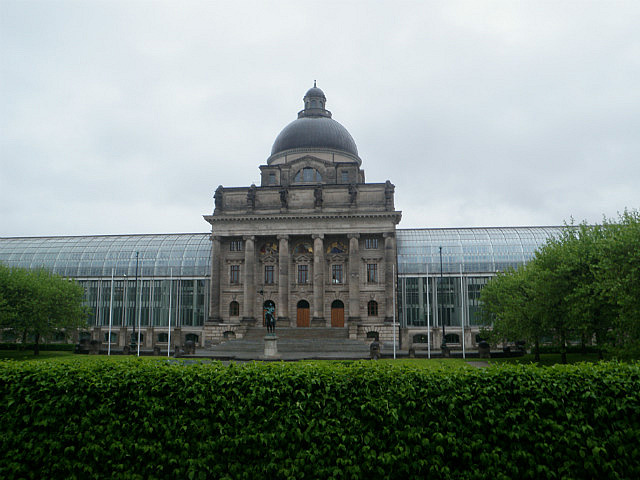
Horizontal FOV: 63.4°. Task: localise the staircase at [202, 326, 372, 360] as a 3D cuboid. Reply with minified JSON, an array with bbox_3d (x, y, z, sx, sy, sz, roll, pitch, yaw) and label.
[{"bbox_3d":[-3.492,13.074,67.568,20.553,3.000,9.500,-1,-9,6],"label":"staircase"}]

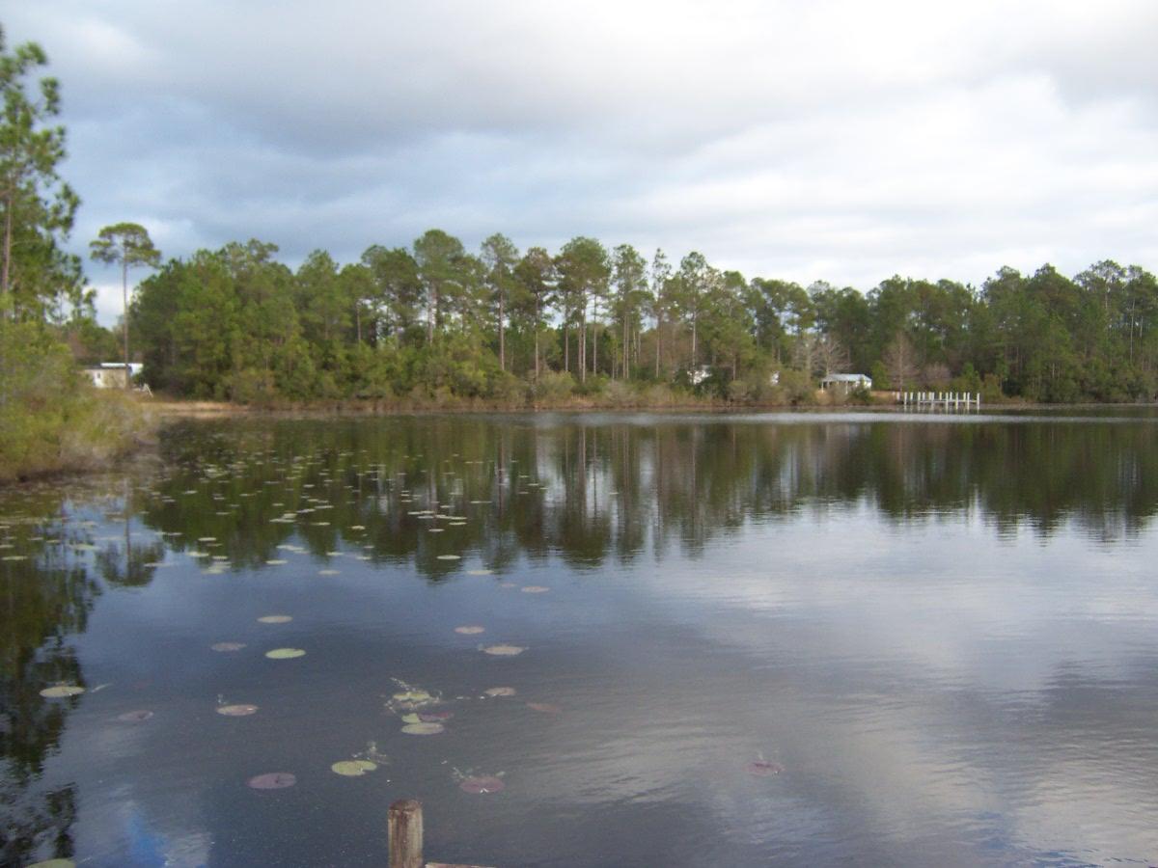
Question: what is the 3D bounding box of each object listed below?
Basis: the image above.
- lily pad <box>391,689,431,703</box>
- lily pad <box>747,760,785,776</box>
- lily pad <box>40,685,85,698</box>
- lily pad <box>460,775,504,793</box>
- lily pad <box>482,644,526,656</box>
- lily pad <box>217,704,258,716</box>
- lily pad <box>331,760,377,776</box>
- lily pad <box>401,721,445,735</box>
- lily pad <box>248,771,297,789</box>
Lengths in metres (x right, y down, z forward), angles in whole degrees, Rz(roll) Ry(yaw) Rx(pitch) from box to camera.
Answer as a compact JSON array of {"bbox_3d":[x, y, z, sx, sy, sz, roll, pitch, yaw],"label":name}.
[{"bbox_3d":[-1.129,1.774,7.458,0.244,0.020,0.248,0,2,0],"label":"lily pad"},{"bbox_3d":[1.023,1.827,6.032,0.195,0.020,0.205,0,2,0],"label":"lily pad"},{"bbox_3d":[-3.543,1.770,7.573,0.308,0.020,0.302,0,2,0],"label":"lily pad"},{"bbox_3d":[-0.507,1.837,5.776,0.222,0.020,0.232,0,2,0],"label":"lily pad"},{"bbox_3d":[-0.595,1.725,8.784,0.307,0.020,0.310,0,2,0],"label":"lily pad"},{"bbox_3d":[-2.201,1.787,7.124,0.261,0.020,0.255,0,2,0],"label":"lily pad"},{"bbox_3d":[-1.226,1.827,6.032,0.248,0.020,0.246,0,2,0],"label":"lily pad"},{"bbox_3d":[-0.951,1.801,6.736,0.259,0.020,0.247,0,2,0],"label":"lily pad"},{"bbox_3d":[-1.621,1.835,5.833,0.255,0.020,0.248,0,2,0],"label":"lily pad"}]

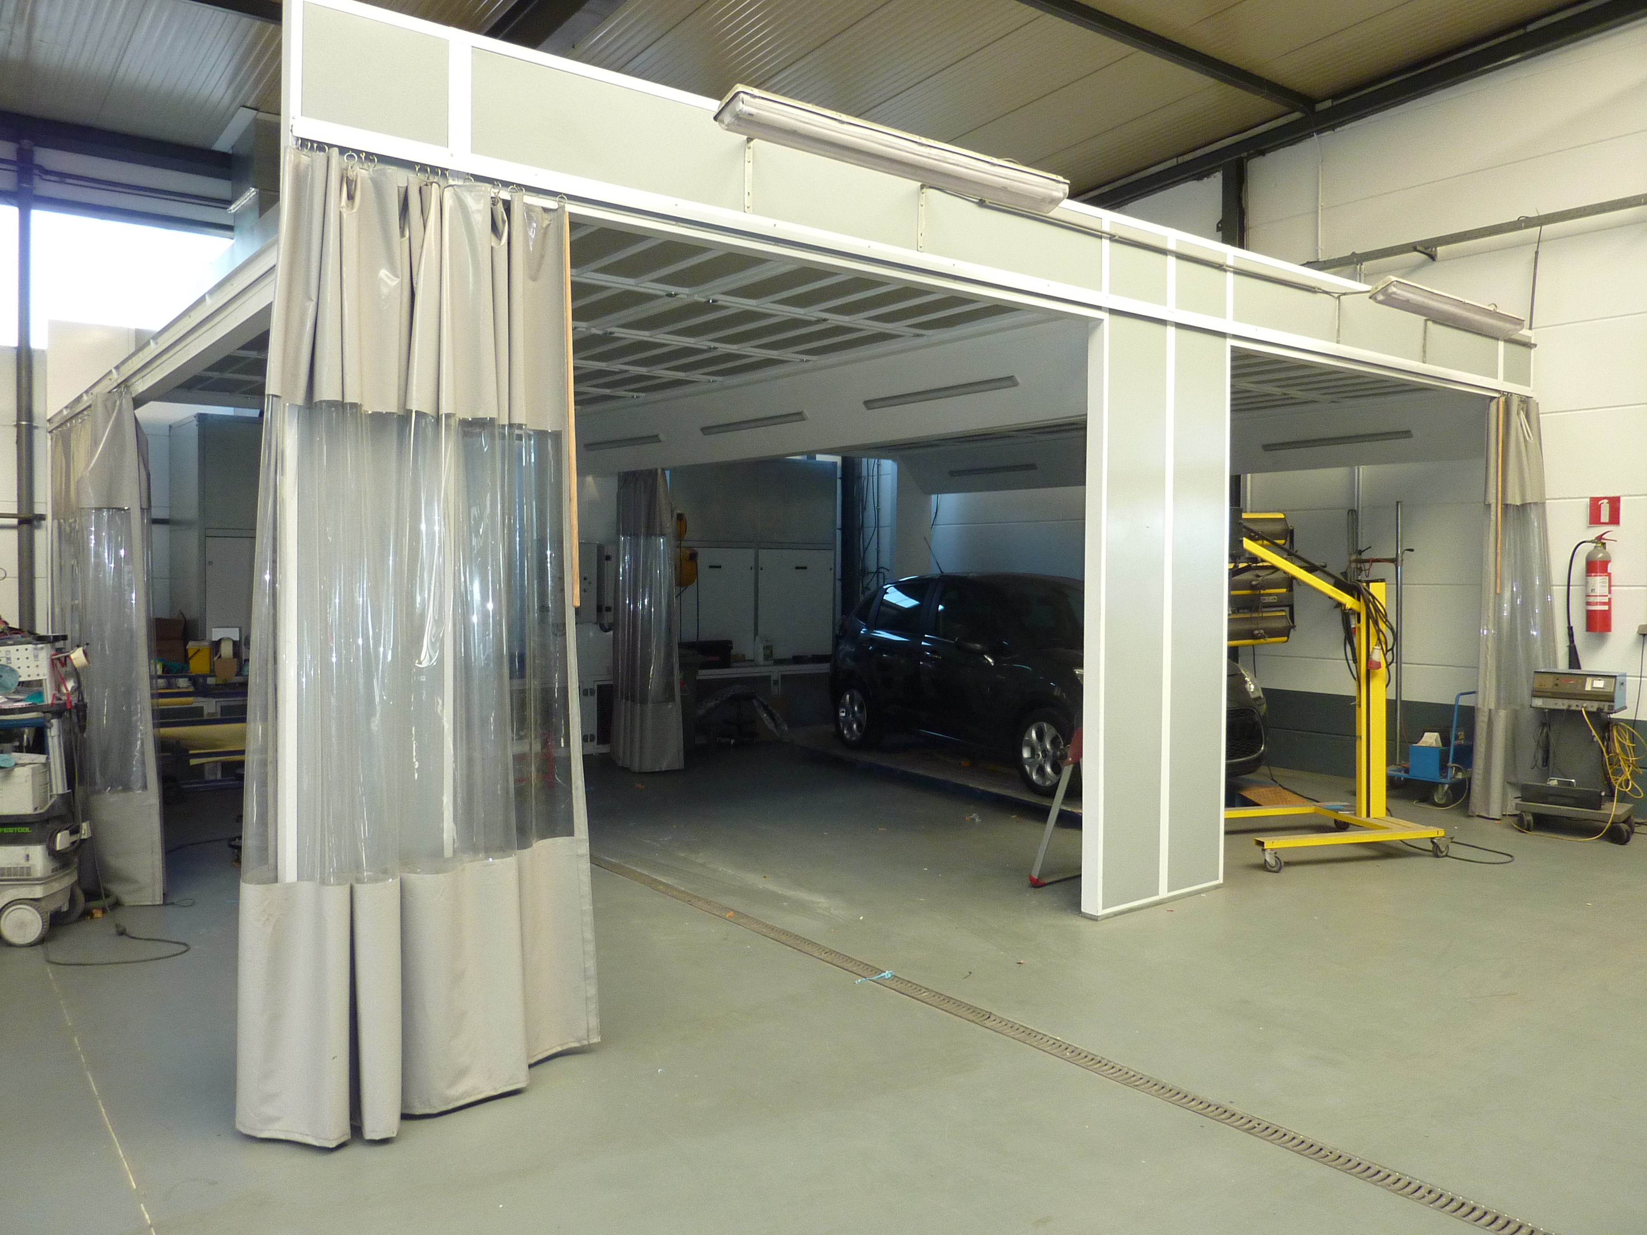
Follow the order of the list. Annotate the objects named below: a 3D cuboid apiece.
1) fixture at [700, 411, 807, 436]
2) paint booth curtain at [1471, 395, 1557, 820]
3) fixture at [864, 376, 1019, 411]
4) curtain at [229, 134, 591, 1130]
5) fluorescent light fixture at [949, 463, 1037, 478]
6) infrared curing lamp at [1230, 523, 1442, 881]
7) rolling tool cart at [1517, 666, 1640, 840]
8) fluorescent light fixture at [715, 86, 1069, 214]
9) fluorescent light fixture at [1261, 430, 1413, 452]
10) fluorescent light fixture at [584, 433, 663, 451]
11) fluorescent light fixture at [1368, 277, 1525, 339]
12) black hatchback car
[{"bbox_3d":[-0.484,-1.318,8.091,1.220,0.080,0.050,3,48,51],"label":"fixture"},{"bbox_3d":[4.754,-0.085,8.195,0.800,2.810,0.290,-2,3,-38],"label":"paint booth curtain"},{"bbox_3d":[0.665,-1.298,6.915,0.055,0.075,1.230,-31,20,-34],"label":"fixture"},{"bbox_3d":[-1.159,0.086,3.636,1.060,2.800,0.290,-2,3,-38],"label":"curtain"},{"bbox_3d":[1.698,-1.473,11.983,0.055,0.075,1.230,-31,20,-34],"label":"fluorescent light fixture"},{"bbox_3d":[2.954,0.466,7.172,1.300,1.880,0.900,0,2,-19],"label":"infrared curing lamp"},{"bbox_3d":[4.816,0.857,7.588,0.590,1.020,0.450,2,3,44],"label":"rolling tool cart"},{"bbox_3d":[0.312,-1.658,4.324,1.570,0.110,0.170,-1,-9,-37],"label":"fluorescent light fixture"},{"bbox_3d":[3.971,-1.370,9.257,1.220,0.080,0.050,3,48,51],"label":"fluorescent light fixture"},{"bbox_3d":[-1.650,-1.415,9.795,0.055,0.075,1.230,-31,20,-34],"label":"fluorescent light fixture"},{"bbox_3d":[3.619,-1.766,6.856,1.580,0.110,0.175,-2,-20,-38],"label":"fluorescent light fixture"},{"bbox_3d":[1.621,0.425,9.500,1.760,1.520,3.950,-1,2,-30],"label":"black hatchback car"}]

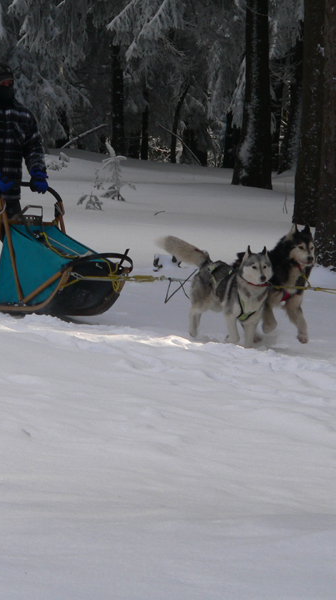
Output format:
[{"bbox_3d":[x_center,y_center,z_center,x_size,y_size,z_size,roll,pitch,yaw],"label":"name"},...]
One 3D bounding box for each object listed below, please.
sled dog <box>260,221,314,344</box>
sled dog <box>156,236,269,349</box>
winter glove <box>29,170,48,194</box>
[{"bbox_3d":[0.695,-0.105,26.650,0.280,0.760,0.880,-2,4,-28],"label":"sled dog"},{"bbox_3d":[0.314,-0.057,26.500,0.290,0.690,1.080,-2,4,-32],"label":"sled dog"},{"bbox_3d":[-0.972,-0.882,29.500,0.130,0.170,0.150,-1,4,-20],"label":"winter glove"}]

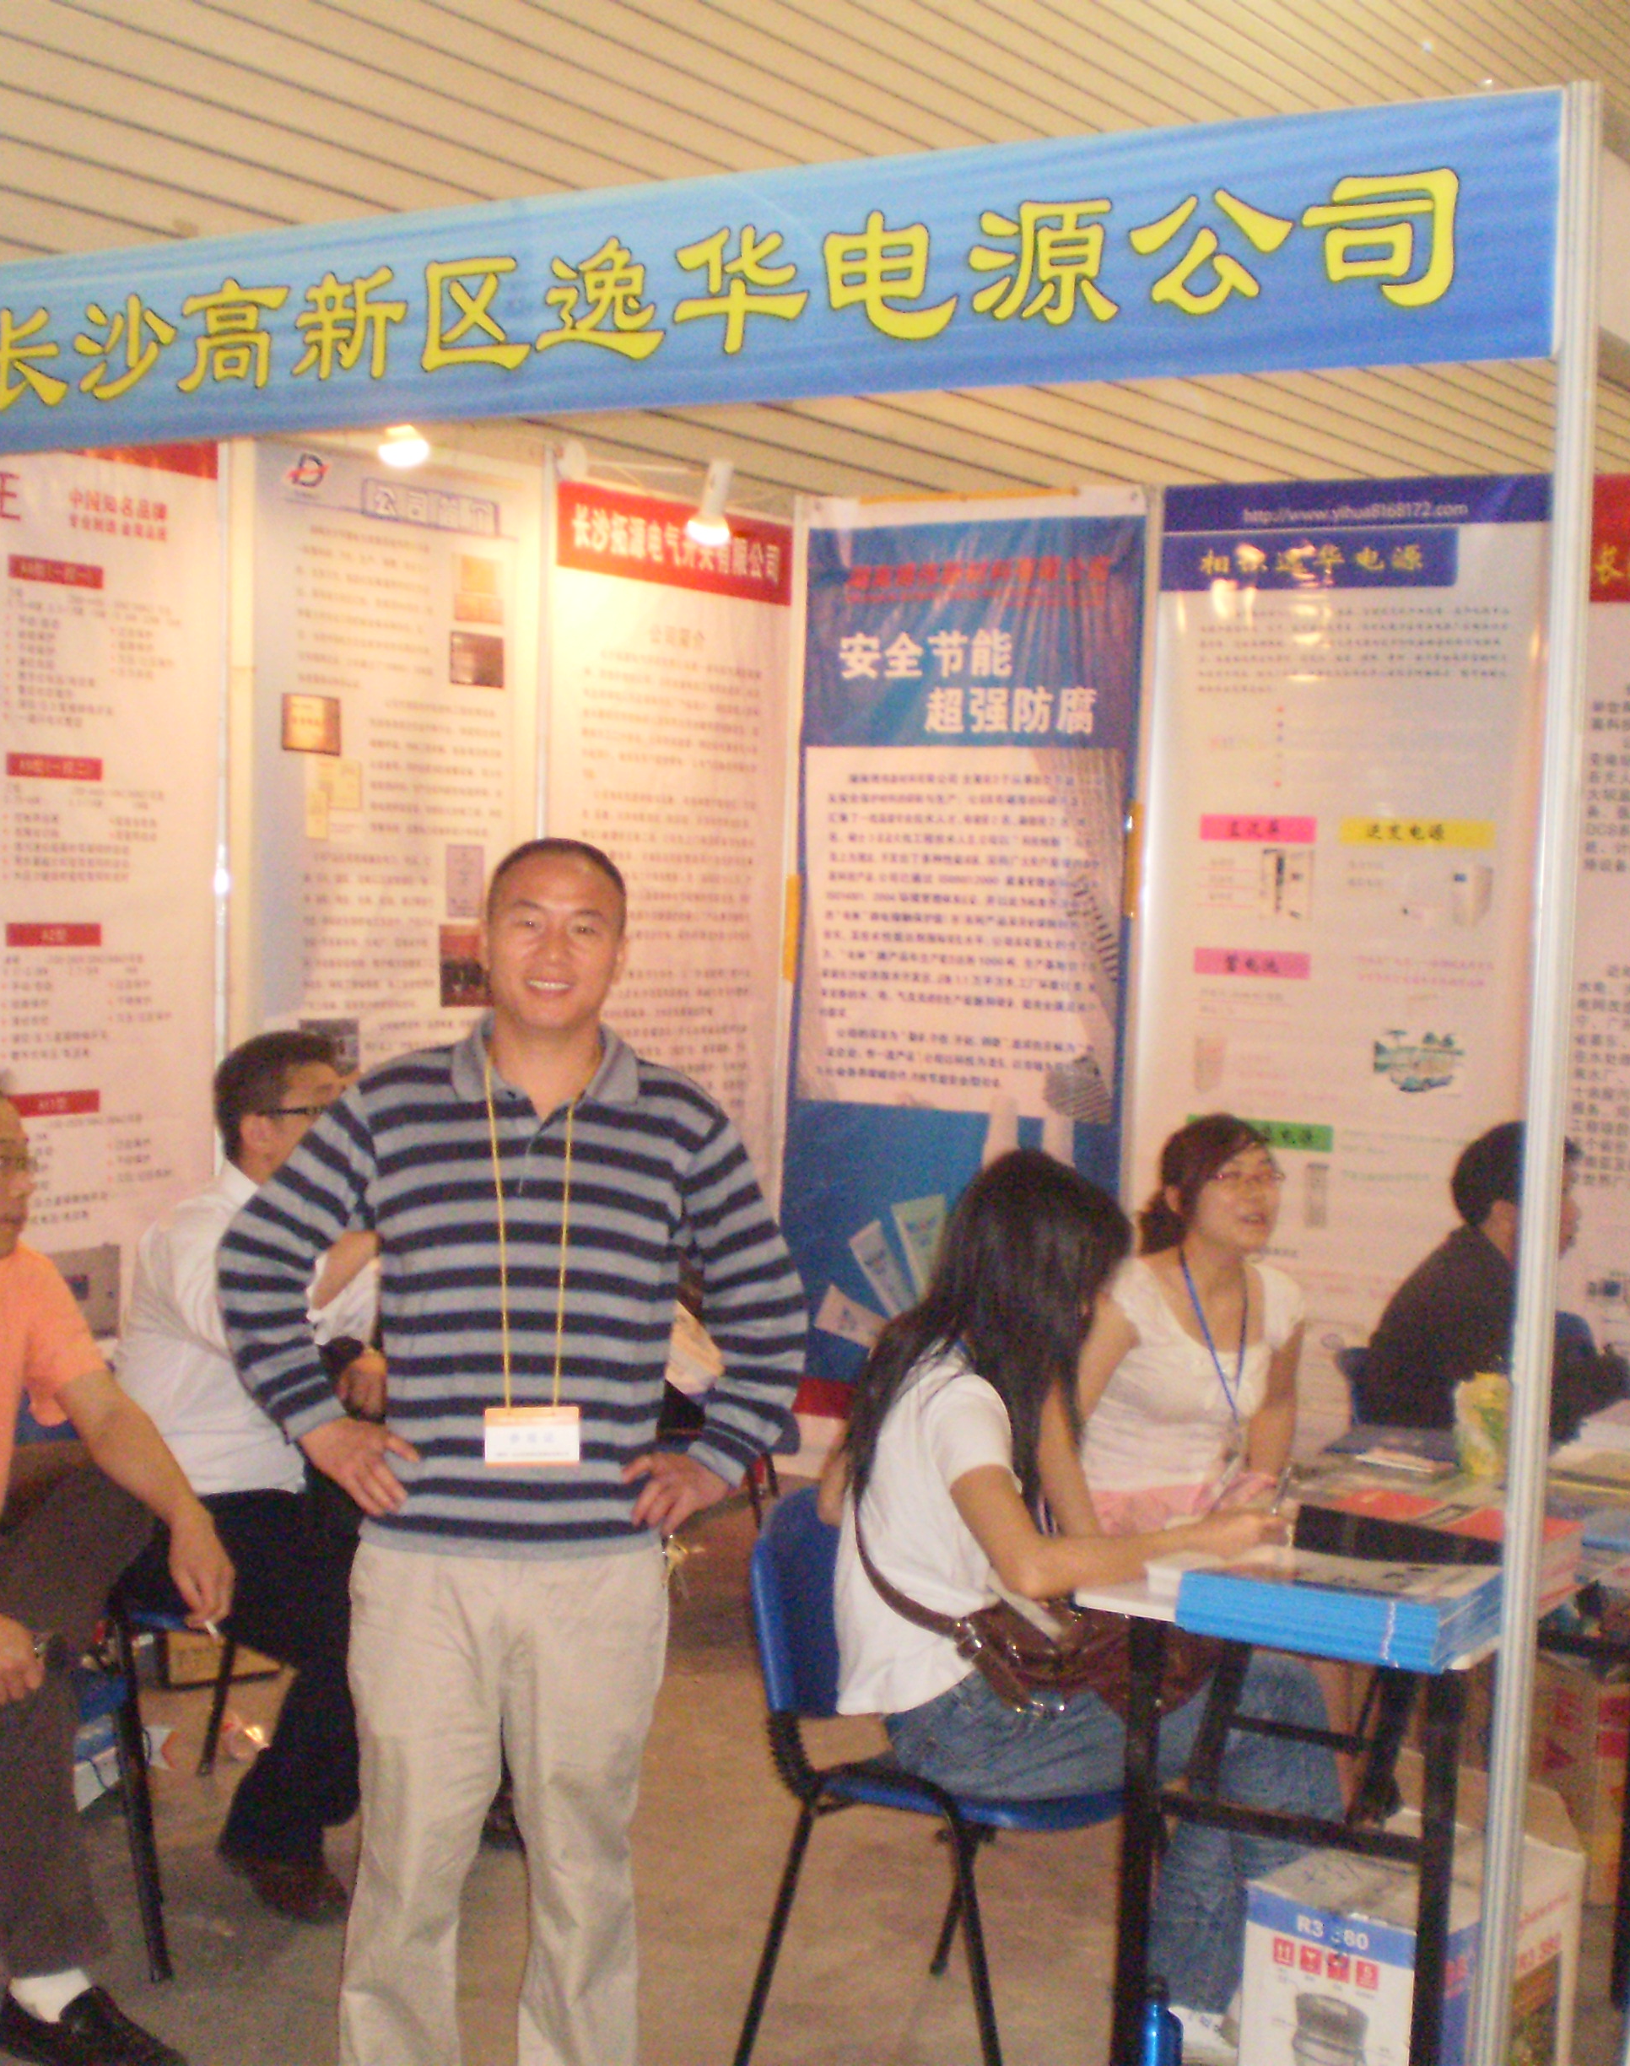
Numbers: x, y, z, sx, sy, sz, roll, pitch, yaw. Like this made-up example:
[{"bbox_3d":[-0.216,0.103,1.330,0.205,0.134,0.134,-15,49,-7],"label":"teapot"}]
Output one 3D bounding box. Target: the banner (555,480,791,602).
[{"bbox_3d":[-0.313,-1.173,6.910,0.020,0.195,0.980,4,4,32],"label":"banner"}]

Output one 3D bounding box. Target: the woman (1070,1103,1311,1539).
[{"bbox_3d":[0.685,0.741,4.670,0.460,1.200,0.720,-1,5,-39],"label":"woman"}]

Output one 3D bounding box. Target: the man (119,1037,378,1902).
[{"bbox_3d":[-0.732,0.664,4.467,0.710,1.290,0.520,3,4,12],"label":"man"}]

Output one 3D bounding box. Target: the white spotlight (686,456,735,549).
[{"bbox_3d":[-0.229,-1.163,6.280,0.090,0.190,0.090,15,9,31],"label":"white spotlight"}]

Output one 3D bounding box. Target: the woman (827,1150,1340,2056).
[{"bbox_3d":[0.383,0.776,3.843,0.700,1.220,0.470,3,4,12],"label":"woman"}]

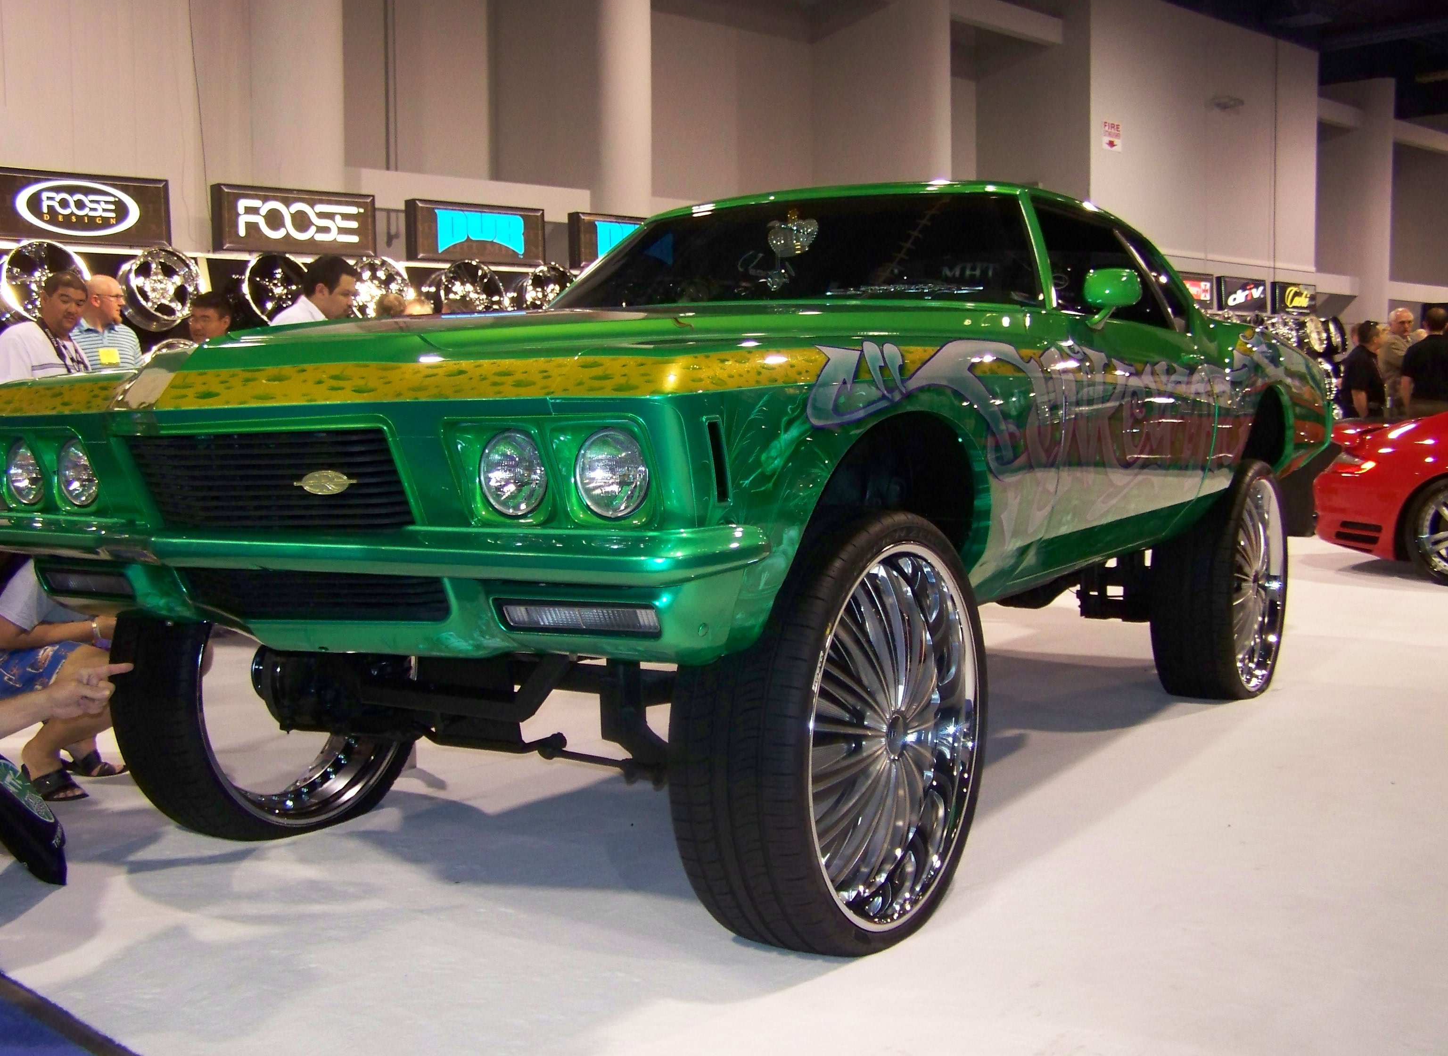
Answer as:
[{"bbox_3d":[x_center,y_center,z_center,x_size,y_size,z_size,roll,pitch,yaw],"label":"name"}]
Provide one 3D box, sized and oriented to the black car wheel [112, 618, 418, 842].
[{"bbox_3d":[-1.154,0.366,4.168,0.300,0.900,0.900,2,5,32],"label":"black car wheel"}]

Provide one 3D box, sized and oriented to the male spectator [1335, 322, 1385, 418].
[{"bbox_3d":[4.821,-0.699,12.000,0.320,1.730,0.480,-1,4,-9],"label":"male spectator"}]

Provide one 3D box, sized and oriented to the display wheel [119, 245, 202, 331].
[{"bbox_3d":[-3.931,-1.665,11.089,0.527,0.527,0.250,-5,-4,-45],"label":"display wheel"}]

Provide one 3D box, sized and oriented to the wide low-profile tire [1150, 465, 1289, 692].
[{"bbox_3d":[1.869,0.202,5.964,0.300,0.900,0.900,2,5,32],"label":"wide low-profile tire"}]

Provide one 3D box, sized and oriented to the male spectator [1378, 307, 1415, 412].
[{"bbox_3d":[5.137,-0.761,12.100,0.500,1.831,0.330,-3,5,-33],"label":"male spectator"}]

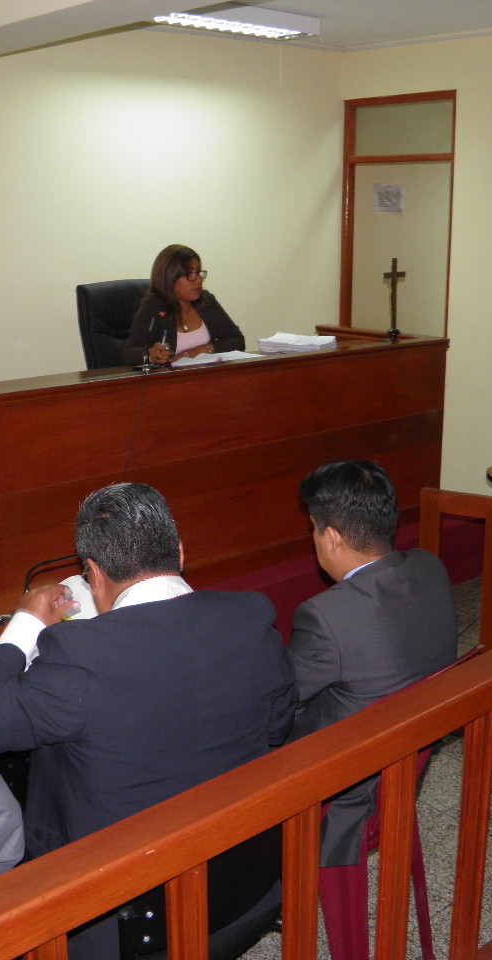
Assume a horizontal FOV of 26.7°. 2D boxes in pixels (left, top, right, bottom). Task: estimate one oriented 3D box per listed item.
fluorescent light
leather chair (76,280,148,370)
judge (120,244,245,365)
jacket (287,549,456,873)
[{"bbox_3d":[-0.156,-2.389,5.334,1.240,0.085,0.290,-12,19,-40],"label":"fluorescent light"},{"bbox_3d":[-0.362,-0.297,4.814,0.630,1.220,0.670,-12,19,-40],"label":"leather chair"},{"bbox_3d":[-0.325,-0.356,4.723,0.600,1.370,0.680,-11,18,-37],"label":"judge"},{"bbox_3d":[0.259,0.473,2.392,0.520,0.700,0.440,-14,20,-42],"label":"jacket"}]

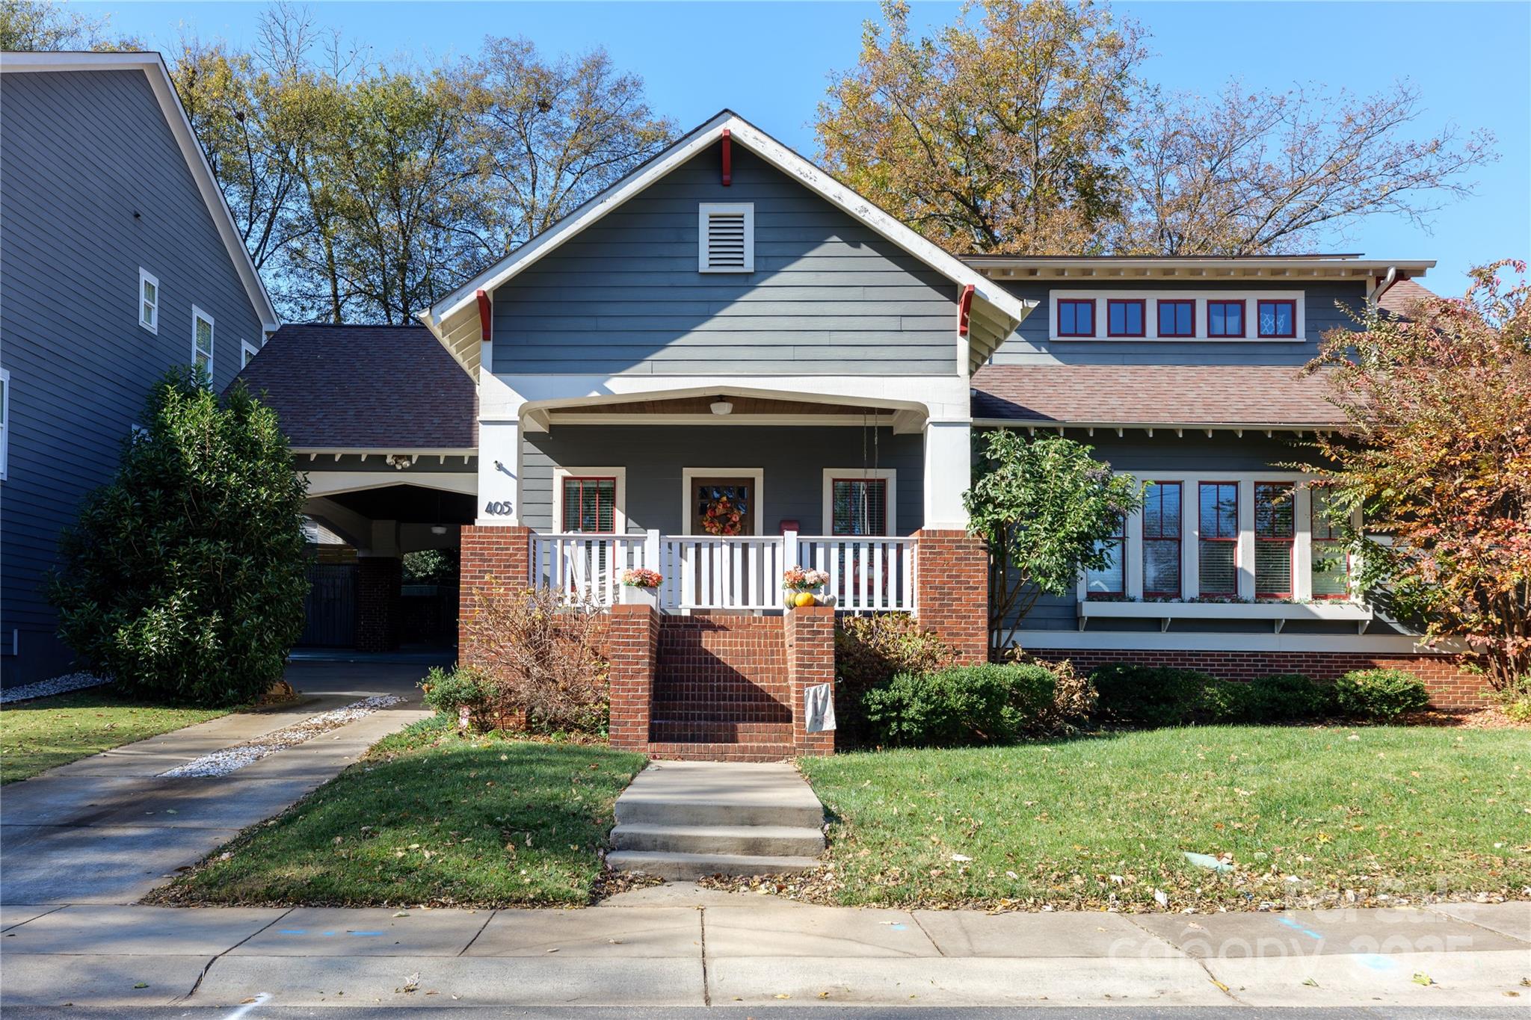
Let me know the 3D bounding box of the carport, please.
[{"bbox_3d":[-6.774,-0.447,22.800,6.000,6.500,8.600,0,-5,-1],"label":"carport"}]

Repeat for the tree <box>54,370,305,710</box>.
[{"bbox_3d":[-7.686,0.361,15.600,3.350,4.450,3.100,0,-5,-1],"label":"tree"}]

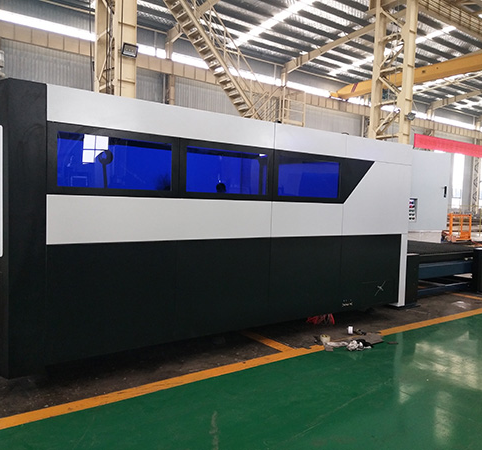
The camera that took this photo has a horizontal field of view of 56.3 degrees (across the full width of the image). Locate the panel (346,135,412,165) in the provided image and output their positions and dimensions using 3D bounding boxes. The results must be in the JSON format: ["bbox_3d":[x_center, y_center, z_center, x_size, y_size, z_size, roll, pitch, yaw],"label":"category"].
[{"bbox_3d":[1.978,-1.042,6.403,1.490,0.288,0.050,0,3,-36],"label":"panel"}]

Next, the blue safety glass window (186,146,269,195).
[{"bbox_3d":[-0.134,-0.562,4.875,1.058,0.456,0.030,0,3,-36],"label":"blue safety glass window"}]

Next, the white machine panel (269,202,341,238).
[{"bbox_3d":[0.843,-0.062,5.627,1.228,0.421,0.050,0,3,-36],"label":"white machine panel"}]

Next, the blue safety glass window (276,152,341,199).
[{"bbox_3d":[0.848,-0.571,5.598,1.028,0.454,0.030,0,3,-36],"label":"blue safety glass window"}]

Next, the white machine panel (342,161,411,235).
[{"bbox_3d":[1.948,-0.371,6.423,1.508,1.040,0.050,0,3,-36],"label":"white machine panel"}]

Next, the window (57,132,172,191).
[{"bbox_3d":[-1.128,-0.559,4.141,1.070,0.460,0.030,0,3,-36],"label":"window"}]

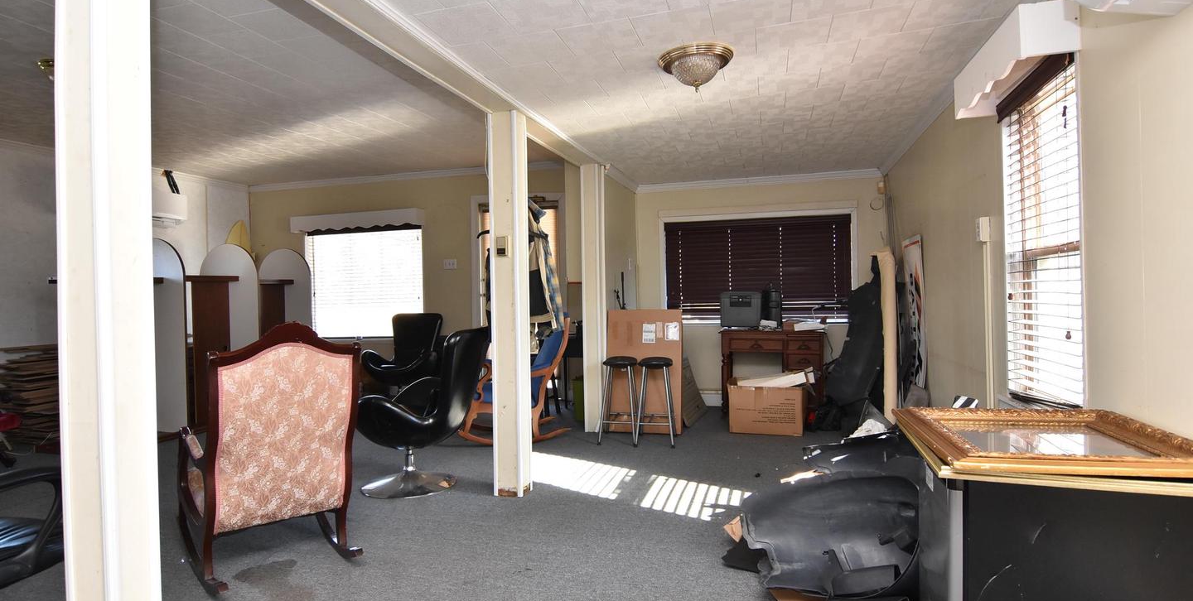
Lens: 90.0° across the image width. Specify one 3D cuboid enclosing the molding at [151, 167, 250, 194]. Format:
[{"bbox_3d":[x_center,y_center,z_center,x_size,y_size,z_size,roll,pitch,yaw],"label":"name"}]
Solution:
[{"bbox_3d":[-3.225,-0.988,4.880,0.060,0.075,0.880,-2,0,21],"label":"molding"}]

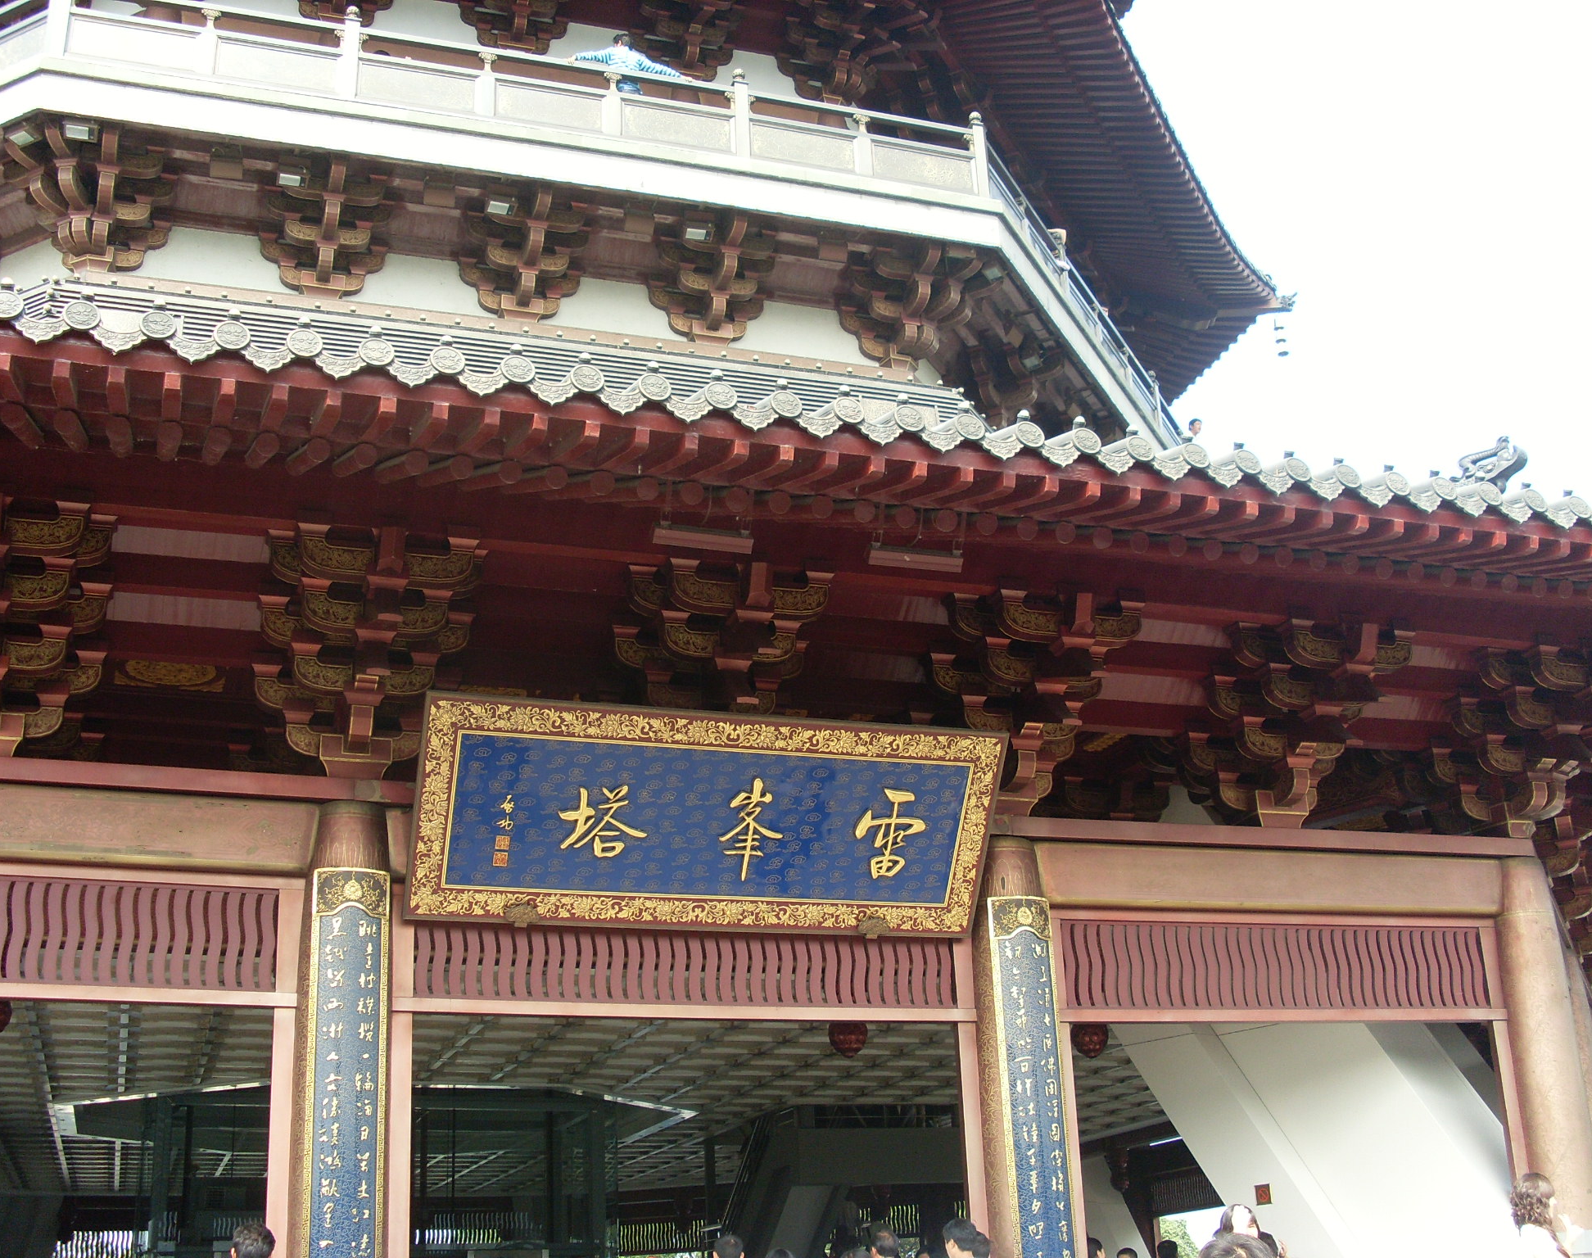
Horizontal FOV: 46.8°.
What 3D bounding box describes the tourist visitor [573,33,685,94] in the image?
[{"bbox_3d":[-1.795,-5.740,19.834,1.380,1.680,0.450,5,-22,-18],"label":"tourist visitor"}]

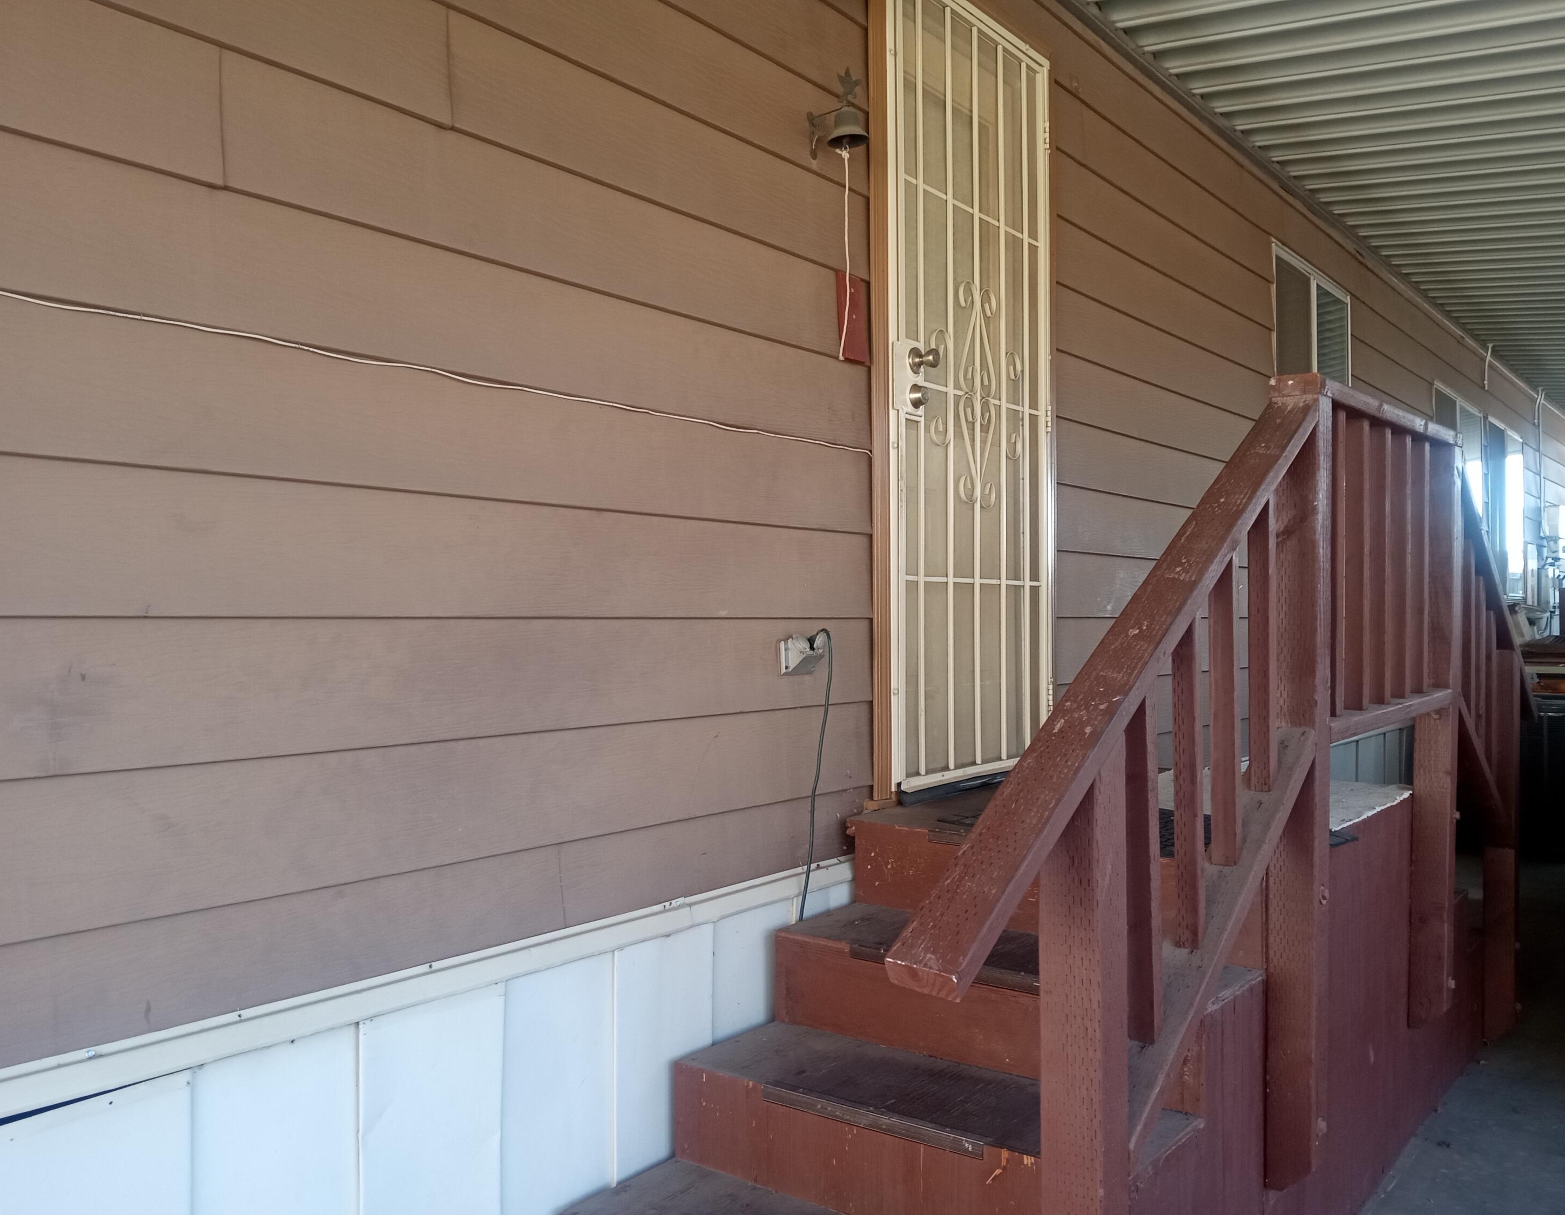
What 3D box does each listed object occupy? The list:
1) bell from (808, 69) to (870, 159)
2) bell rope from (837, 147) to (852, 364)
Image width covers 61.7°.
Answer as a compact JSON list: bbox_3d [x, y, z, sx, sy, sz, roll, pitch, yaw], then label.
[{"bbox_3d":[0.125,-1.112,2.942,0.142,0.186,0.093,-1,-1,38],"label":"bell"},{"bbox_3d":[0.141,-0.790,2.926,0.027,0.478,0.022,-1,-1,38],"label":"bell rope"}]

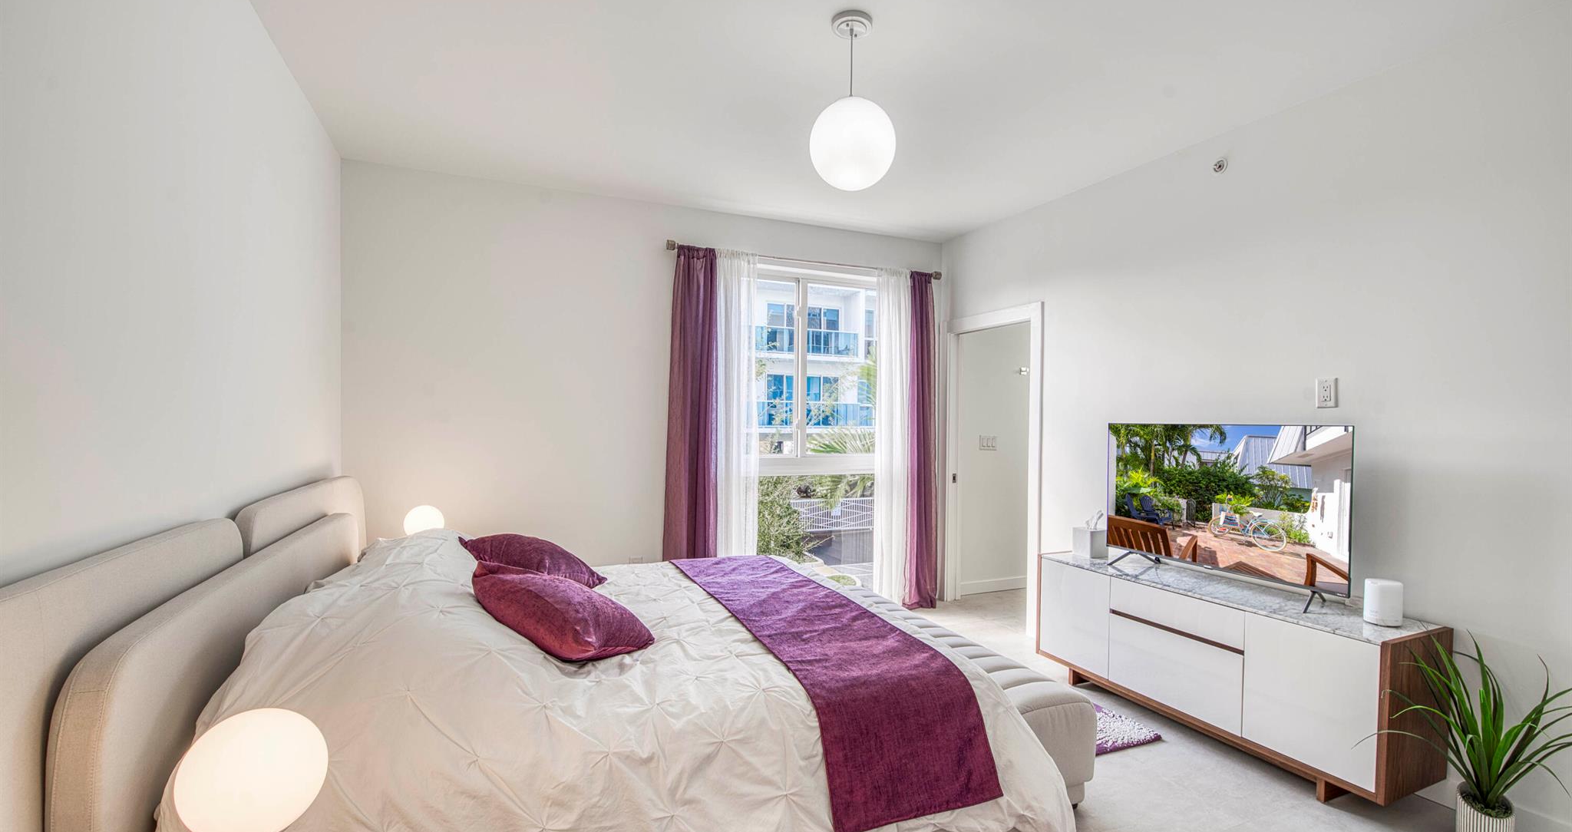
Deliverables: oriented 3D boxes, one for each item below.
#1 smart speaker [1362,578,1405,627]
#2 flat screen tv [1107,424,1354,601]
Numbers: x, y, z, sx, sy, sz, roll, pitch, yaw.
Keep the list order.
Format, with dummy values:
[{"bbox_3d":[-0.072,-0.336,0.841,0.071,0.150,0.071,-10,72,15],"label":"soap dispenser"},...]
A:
[{"bbox_3d":[2.203,0.686,2.415,0.113,0.151,0.113,0,0,-24],"label":"smart speaker"},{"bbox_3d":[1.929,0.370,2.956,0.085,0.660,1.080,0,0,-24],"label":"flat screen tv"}]

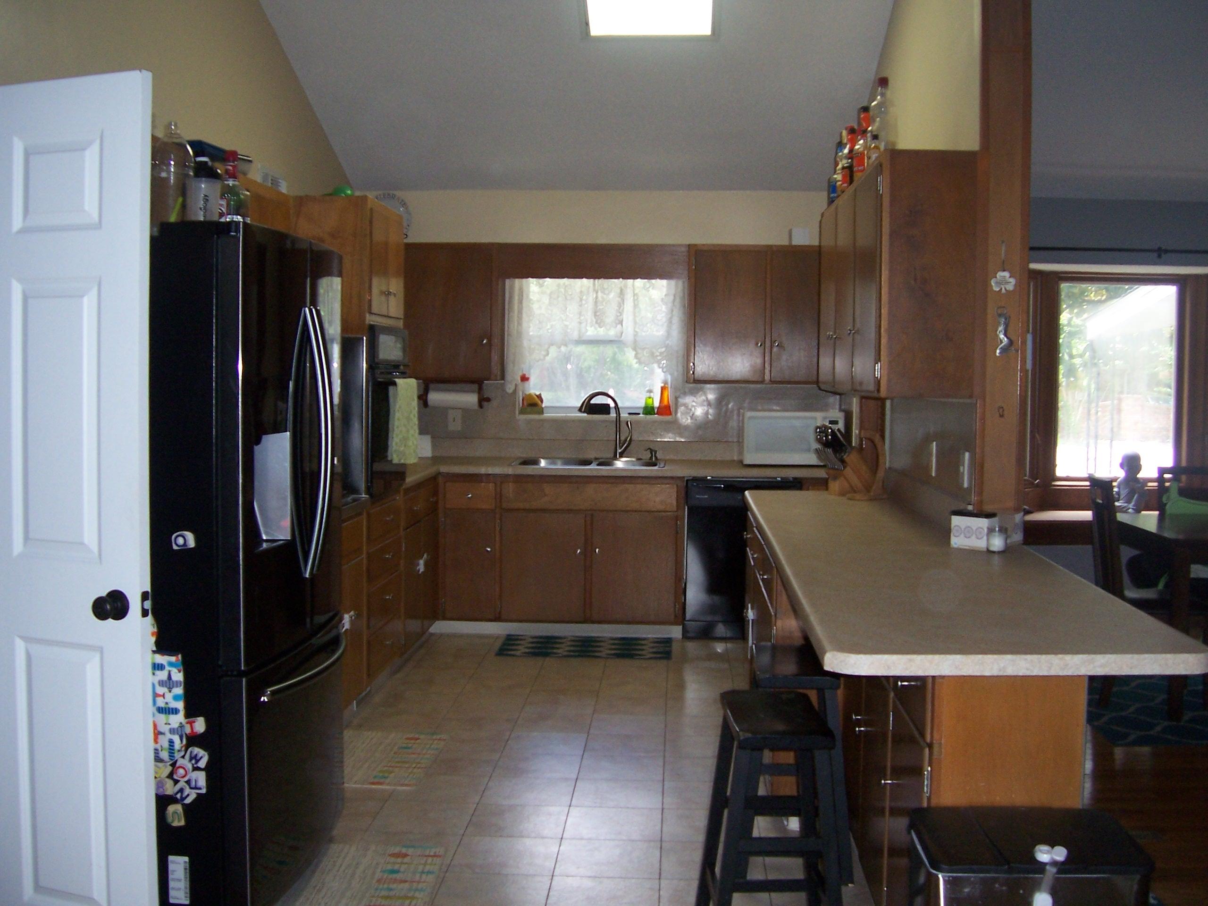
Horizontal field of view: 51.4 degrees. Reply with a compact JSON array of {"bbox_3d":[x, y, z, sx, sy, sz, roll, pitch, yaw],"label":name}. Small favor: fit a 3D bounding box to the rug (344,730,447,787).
[{"bbox_3d":[-0.838,1.105,4.586,0.440,0.010,0.665,1,3,3],"label":"rug"}]

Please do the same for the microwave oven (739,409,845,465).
[{"bbox_3d":[1.060,-0.083,7.096,0.545,0.305,0.380,1,3,3],"label":"microwave oven"}]

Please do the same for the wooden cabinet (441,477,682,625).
[{"bbox_3d":[-0.216,0.502,7.013,1.307,0.790,0.610,1,3,3],"label":"wooden cabinet"}]

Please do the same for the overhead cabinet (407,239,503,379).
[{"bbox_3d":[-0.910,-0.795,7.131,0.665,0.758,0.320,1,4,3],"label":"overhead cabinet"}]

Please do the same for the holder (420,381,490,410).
[{"bbox_3d":[-0.830,-0.333,7.139,0.415,0.165,0.140,1,4,3],"label":"holder"}]

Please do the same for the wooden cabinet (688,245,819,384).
[{"bbox_3d":[0.894,-0.770,7.021,0.840,0.750,0.320,1,4,3],"label":"wooden cabinet"}]

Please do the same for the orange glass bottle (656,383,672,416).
[{"bbox_3d":[0.350,-0.314,7.326,0.090,0.198,0.090,1,3,3],"label":"orange glass bottle"}]

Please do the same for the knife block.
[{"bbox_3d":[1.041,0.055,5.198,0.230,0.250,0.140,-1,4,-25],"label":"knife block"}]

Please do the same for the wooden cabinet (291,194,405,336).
[{"bbox_3d":[-1.232,-0.798,5.468,0.595,0.540,0.670,1,4,3],"label":"wooden cabinet"}]

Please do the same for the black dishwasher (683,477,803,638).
[{"bbox_3d":[0.743,0.551,6.895,0.605,0.870,0.600,1,4,3],"label":"black dishwasher"}]

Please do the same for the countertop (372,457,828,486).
[{"bbox_3d":[-0.106,0.112,6.564,2.730,0.042,1.480,1,4,3],"label":"countertop"}]

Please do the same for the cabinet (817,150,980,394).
[{"bbox_3d":[1.068,-0.614,4.786,0.303,0.765,1.730,1,4,3],"label":"cabinet"}]

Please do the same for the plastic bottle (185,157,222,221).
[{"bbox_3d":[-1.031,-0.647,3.236,0.092,0.233,0.092,0,3,-18],"label":"plastic bottle"}]

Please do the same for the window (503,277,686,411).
[{"bbox_3d":[-0.055,-0.617,7.262,1.050,0.775,0.120,1,4,3],"label":"window"}]

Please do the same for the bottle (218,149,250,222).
[{"bbox_3d":[-0.977,-0.665,3.302,0.088,0.263,0.088,0,3,-16],"label":"bottle"}]

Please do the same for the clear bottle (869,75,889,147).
[{"bbox_3d":[0.919,-1.107,4.210,0.075,0.300,0.075,1,4,3],"label":"clear bottle"}]

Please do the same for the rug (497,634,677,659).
[{"bbox_3d":[-0.088,1.004,6.542,0.895,0.010,0.530,1,3,3],"label":"rug"}]

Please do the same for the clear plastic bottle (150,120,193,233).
[{"bbox_3d":[-1.083,-0.679,3.157,0.107,0.305,0.107,-1,3,-19],"label":"clear plastic bottle"}]

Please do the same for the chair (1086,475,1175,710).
[{"bbox_3d":[2.382,0.603,5.562,0.490,0.985,0.440,1,4,3],"label":"chair"}]

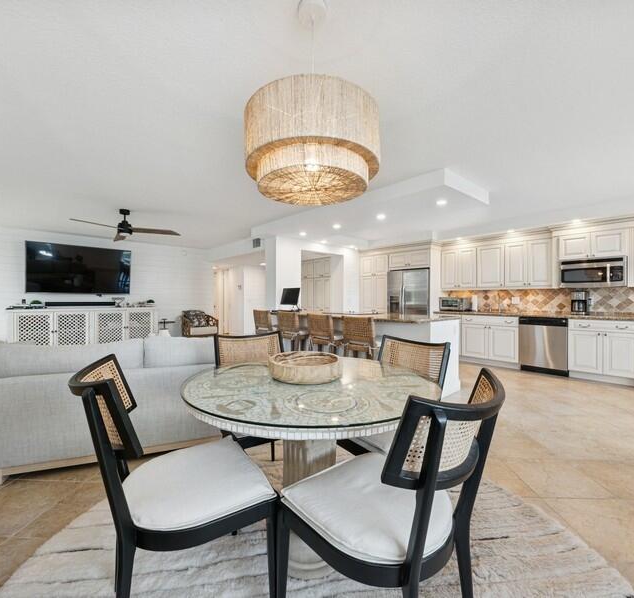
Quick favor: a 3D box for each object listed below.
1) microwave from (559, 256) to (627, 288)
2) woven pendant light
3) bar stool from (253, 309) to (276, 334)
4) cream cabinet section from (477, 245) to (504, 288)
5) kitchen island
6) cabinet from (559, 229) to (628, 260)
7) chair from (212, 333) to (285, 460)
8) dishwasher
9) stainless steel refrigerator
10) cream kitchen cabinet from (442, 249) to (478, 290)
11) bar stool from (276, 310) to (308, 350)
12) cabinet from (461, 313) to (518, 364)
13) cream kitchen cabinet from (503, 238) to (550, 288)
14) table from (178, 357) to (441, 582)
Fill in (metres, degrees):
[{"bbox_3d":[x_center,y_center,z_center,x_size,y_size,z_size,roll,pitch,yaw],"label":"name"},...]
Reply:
[{"bbox_3d":[4.197,-0.373,4.565,0.400,0.420,0.727,0,0,-44],"label":"microwave"},{"bbox_3d":[-0.020,-0.860,1.300,0.565,0.785,0.565,0,0,0],"label":"woven pendant light"},{"bbox_3d":[-0.816,0.703,5.568,0.530,0.950,0.500,0,0,-44],"label":"bar stool"},{"bbox_3d":[3.208,-0.571,5.460,0.435,0.765,0.330,0,1,44],"label":"cream cabinet section"},{"bbox_3d":[0.547,0.700,4.413,1.146,0.930,2.671,0,0,-42],"label":"kitchen island"},{"bbox_3d":[4.158,-0.790,4.519,0.390,0.370,0.741,0,0,-42],"label":"cabinet"},{"bbox_3d":[-0.390,0.715,1.920,0.510,0.900,0.590,0,0,-24],"label":"chair"},{"bbox_3d":[3.745,0.748,4.892,0.610,0.865,0.610,0,0,-44],"label":"dishwasher"},{"bbox_3d":[2.116,0.290,6.305,0.789,1.750,0.937,0,0,-42],"label":"stainless steel refrigerator"},{"bbox_3d":[2.894,-0.580,5.980,0.310,0.770,0.671,0,0,-42],"label":"cream kitchen cabinet"},{"bbox_3d":[-0.309,0.705,5.043,0.530,0.950,0.500,0,0,-44],"label":"bar stool"},{"bbox_3d":[3.207,0.680,5.409,0.610,0.770,0.900,0,0,-42],"label":"cabinet"},{"bbox_3d":[3.677,-0.578,5.196,0.330,0.809,0.663,0,0,-44],"label":"cream kitchen cabinet"},{"bbox_3d":[-0.031,0.775,1.448,1.130,0.780,1.130,0,0,0],"label":"table"}]

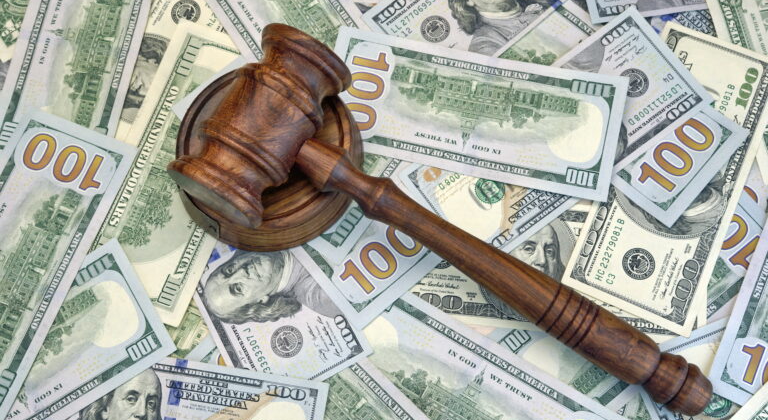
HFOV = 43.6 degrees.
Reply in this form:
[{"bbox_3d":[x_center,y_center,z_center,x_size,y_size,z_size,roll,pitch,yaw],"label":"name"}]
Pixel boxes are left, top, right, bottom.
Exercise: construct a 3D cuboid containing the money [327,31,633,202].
[{"bbox_3d":[0.045,-0.051,0.501,0.156,0.004,0.066,12,74,6],"label":"money"}]

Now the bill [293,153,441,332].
[{"bbox_3d":[-0.037,-0.018,0.496,0.066,0.003,0.156,-40,76,-9],"label":"bill"}]

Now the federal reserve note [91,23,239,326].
[{"bbox_3d":[-0.106,-0.022,0.499,0.066,0.003,0.156,18,75,7],"label":"federal reserve note"}]

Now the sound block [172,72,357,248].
[{"bbox_3d":[-0.060,-0.029,0.489,0.099,0.019,0.099,0,74,2],"label":"sound block"}]

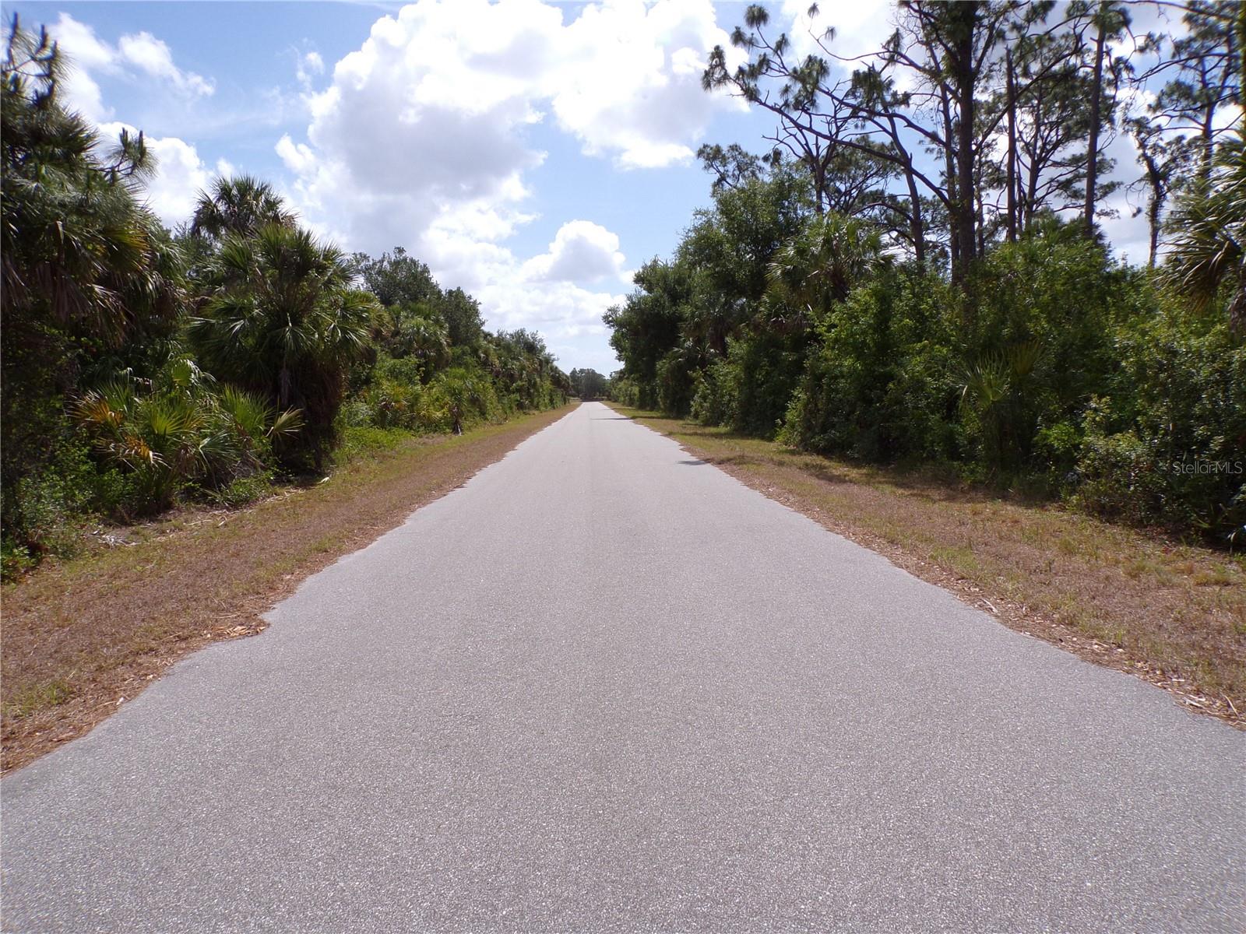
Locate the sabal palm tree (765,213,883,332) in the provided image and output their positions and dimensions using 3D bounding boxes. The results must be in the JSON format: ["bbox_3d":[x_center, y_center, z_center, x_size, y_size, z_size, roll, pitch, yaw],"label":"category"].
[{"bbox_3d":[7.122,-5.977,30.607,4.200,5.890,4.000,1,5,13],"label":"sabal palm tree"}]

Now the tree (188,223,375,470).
[{"bbox_3d":[-7.190,-2.478,18.257,3.900,5.240,3.700,-2,5,-21],"label":"tree"}]

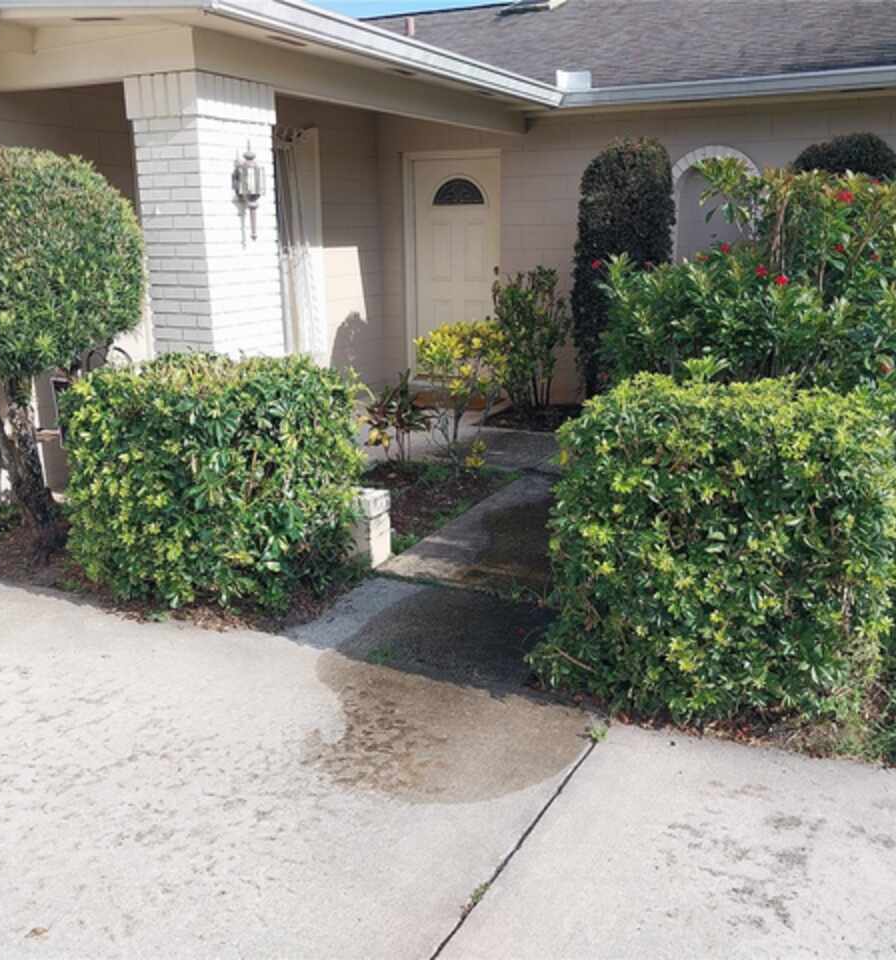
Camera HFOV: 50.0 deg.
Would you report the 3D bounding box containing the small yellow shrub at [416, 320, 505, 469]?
[{"bbox_3d":[0.085,-0.541,6.233,0.610,0.980,0.600,-1,15,0],"label":"small yellow shrub"}]

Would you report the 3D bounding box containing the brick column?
[{"bbox_3d":[-1.275,-0.976,5.310,0.473,2.286,0.628,7,17,26],"label":"brick column"}]

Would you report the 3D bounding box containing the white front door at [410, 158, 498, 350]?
[{"bbox_3d":[0.087,-1.927,8.967,0.915,2.035,0.080,7,17,26],"label":"white front door"}]

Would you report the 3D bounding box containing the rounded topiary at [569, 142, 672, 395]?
[{"bbox_3d":[1.333,-1.460,7.365,0.770,2.185,0.740,7,17,26],"label":"rounded topiary"}]

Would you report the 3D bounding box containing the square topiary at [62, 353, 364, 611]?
[{"bbox_3d":[-1.026,-0.035,4.368,1.020,0.970,0.710,7,17,26],"label":"square topiary"}]

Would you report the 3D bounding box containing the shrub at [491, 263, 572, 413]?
[{"bbox_3d":[0.707,-1.174,8.141,0.700,1.225,0.650,-1,15,0],"label":"shrub"}]

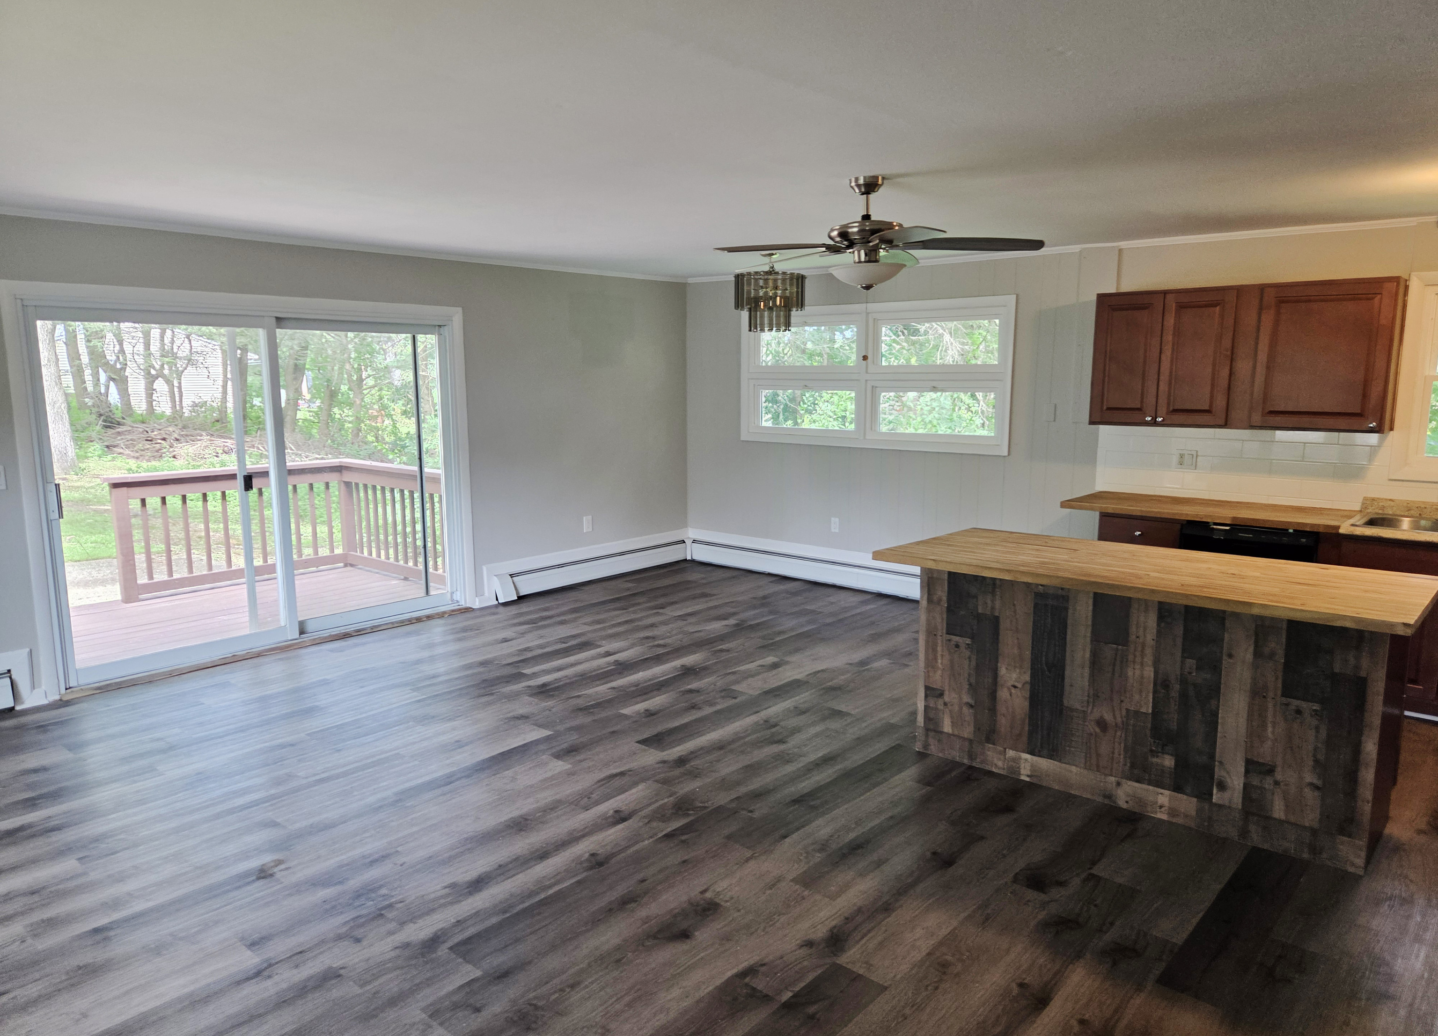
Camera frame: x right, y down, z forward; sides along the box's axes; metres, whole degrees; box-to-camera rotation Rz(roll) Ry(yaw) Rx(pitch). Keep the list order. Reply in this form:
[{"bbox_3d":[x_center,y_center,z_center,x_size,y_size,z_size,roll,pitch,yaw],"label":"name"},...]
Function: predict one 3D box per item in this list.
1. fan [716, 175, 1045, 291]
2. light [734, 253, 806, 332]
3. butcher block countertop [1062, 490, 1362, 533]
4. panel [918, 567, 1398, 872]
[{"bbox_3d":[0.571,-1.098,3.729,1.340,0.430,1.340,7,11,41],"label":"fan"},{"bbox_3d":[0.347,-1.497,6.382,0.481,0.501,0.481,0,9,0],"label":"light"},{"bbox_3d":[2.655,-0.044,5.220,1.348,0.040,0.630,7,11,41],"label":"butcher block countertop"},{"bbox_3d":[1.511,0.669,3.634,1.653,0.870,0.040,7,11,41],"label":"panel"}]

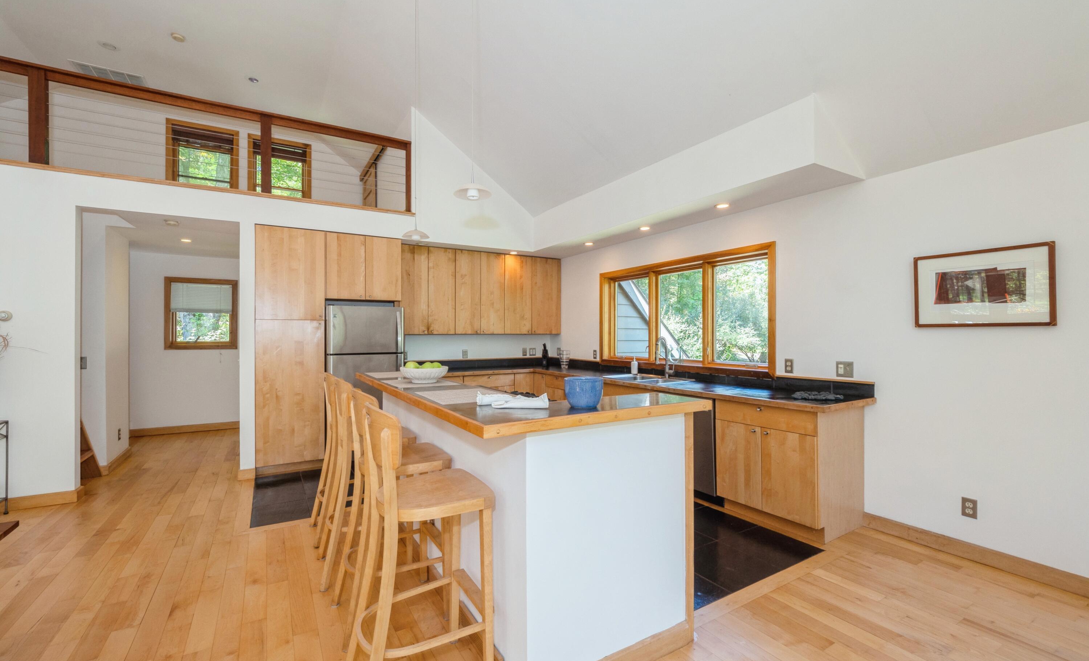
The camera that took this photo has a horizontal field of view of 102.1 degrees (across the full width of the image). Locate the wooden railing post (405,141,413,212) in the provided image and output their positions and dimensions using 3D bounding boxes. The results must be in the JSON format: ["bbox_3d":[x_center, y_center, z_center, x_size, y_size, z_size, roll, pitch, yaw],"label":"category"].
[{"bbox_3d":[-1.566,-1.748,5.068,0.070,0.795,0.080,0,-1,-32],"label":"wooden railing post"}]

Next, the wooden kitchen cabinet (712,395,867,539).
[{"bbox_3d":[1.808,0.964,3.304,0.605,0.857,0.772,0,-1,-32],"label":"wooden kitchen cabinet"}]

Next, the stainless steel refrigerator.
[{"bbox_3d":[-2.047,0.587,4.894,0.764,1.665,0.720,0,-1,-32],"label":"stainless steel refrigerator"}]

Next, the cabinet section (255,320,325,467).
[{"bbox_3d":[-2.691,0.617,4.669,0.603,1.436,0.612,0,-1,-31],"label":"cabinet section"}]

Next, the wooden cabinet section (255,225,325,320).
[{"bbox_3d":[-2.697,-0.562,4.680,0.604,0.923,0.612,0,-1,-31],"label":"wooden cabinet section"}]

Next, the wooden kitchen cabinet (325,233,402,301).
[{"bbox_3d":[-2.083,-0.668,4.986,0.775,0.693,0.550,0,-1,-32],"label":"wooden kitchen cabinet"}]

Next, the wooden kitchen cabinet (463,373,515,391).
[{"bbox_3d":[-0.833,0.992,5.692,0.692,0.865,0.605,0,-1,-32],"label":"wooden kitchen cabinet"}]

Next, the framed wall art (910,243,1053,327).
[{"bbox_3d":[2.578,-0.250,2.621,0.032,0.454,0.613,0,-1,-32],"label":"framed wall art"}]

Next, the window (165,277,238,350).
[{"bbox_3d":[-4.894,-0.230,6.302,0.830,1.007,0.090,0,-1,-32],"label":"window"}]

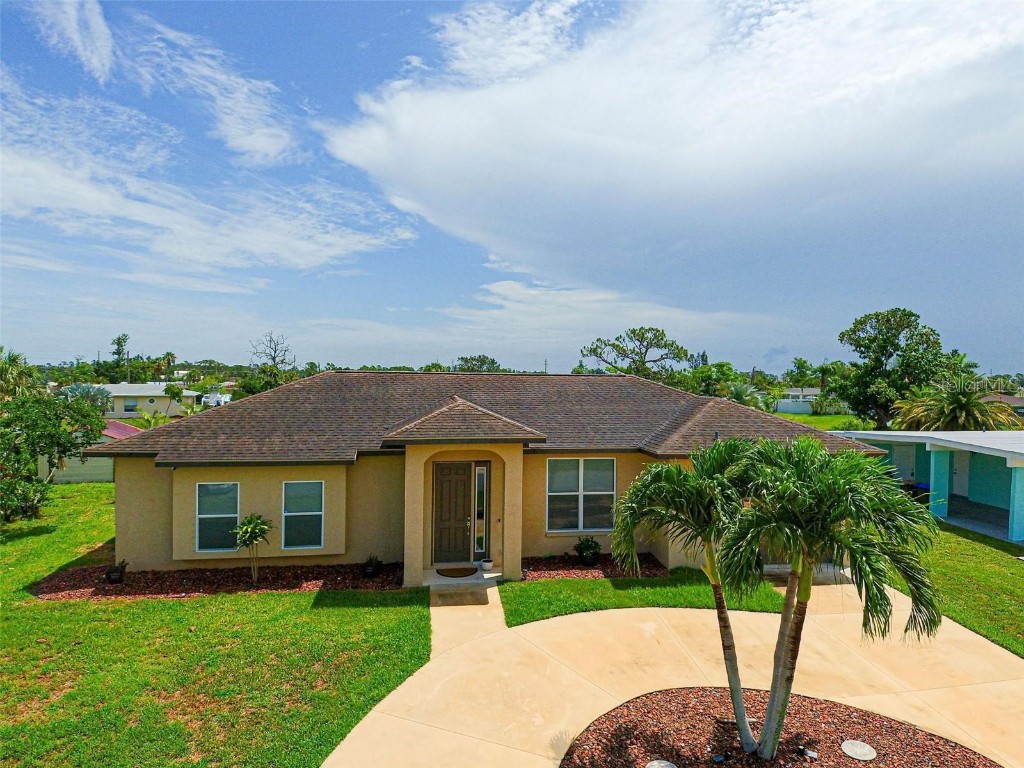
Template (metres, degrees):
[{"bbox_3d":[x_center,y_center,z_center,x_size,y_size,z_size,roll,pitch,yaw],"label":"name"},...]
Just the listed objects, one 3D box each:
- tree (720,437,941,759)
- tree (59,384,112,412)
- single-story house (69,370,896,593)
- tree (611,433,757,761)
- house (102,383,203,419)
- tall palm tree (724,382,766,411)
[{"bbox_3d":[4.095,2.736,6.466,2.390,4.120,2.350,0,1,-7],"label":"tree"},{"bbox_3d":[-37.335,1.724,44.035,3.690,3.710,3.700,0,1,-7],"label":"tree"},{"bbox_3d":[-0.751,2.071,16.121,18.800,4.770,10.300,0,1,-7],"label":"single-story house"},{"bbox_3d":[2.253,2.742,6.530,1.790,4.070,1.800,0,1,-7],"label":"tree"},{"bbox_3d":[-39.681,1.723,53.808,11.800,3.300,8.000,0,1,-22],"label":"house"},{"bbox_3d":[25.050,1.944,54.039,4.100,4.210,4.100,0,1,-7],"label":"tall palm tree"}]

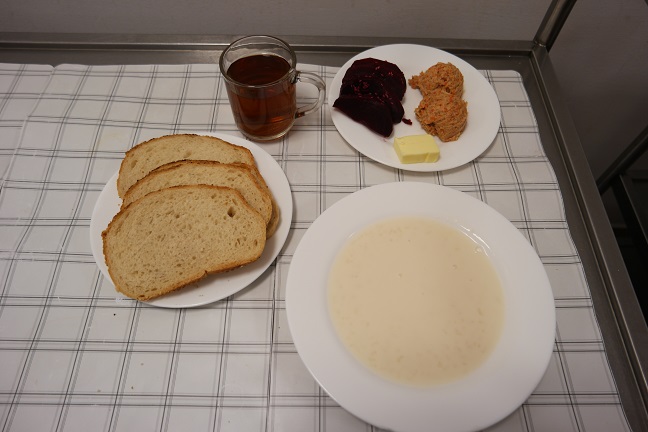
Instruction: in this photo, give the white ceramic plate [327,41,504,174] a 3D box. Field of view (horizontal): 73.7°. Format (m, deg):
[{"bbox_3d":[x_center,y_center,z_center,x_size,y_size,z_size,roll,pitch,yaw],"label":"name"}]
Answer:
[{"bbox_3d":[0.101,-0.123,0.490,0.189,0.019,0.189,0,61,-1],"label":"white ceramic plate"}]

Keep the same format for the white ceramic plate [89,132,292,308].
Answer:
[{"bbox_3d":[-0.125,-0.002,0.421,0.191,0.019,0.191,0,61,-1],"label":"white ceramic plate"}]

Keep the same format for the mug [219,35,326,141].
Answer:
[{"bbox_3d":[-0.051,-0.130,0.455,0.104,0.084,0.074,7,62,3],"label":"mug"}]

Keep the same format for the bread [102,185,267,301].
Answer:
[{"bbox_3d":[-0.124,0.016,0.389,0.139,0.014,0.093,-19,76,-7],"label":"bread"}]

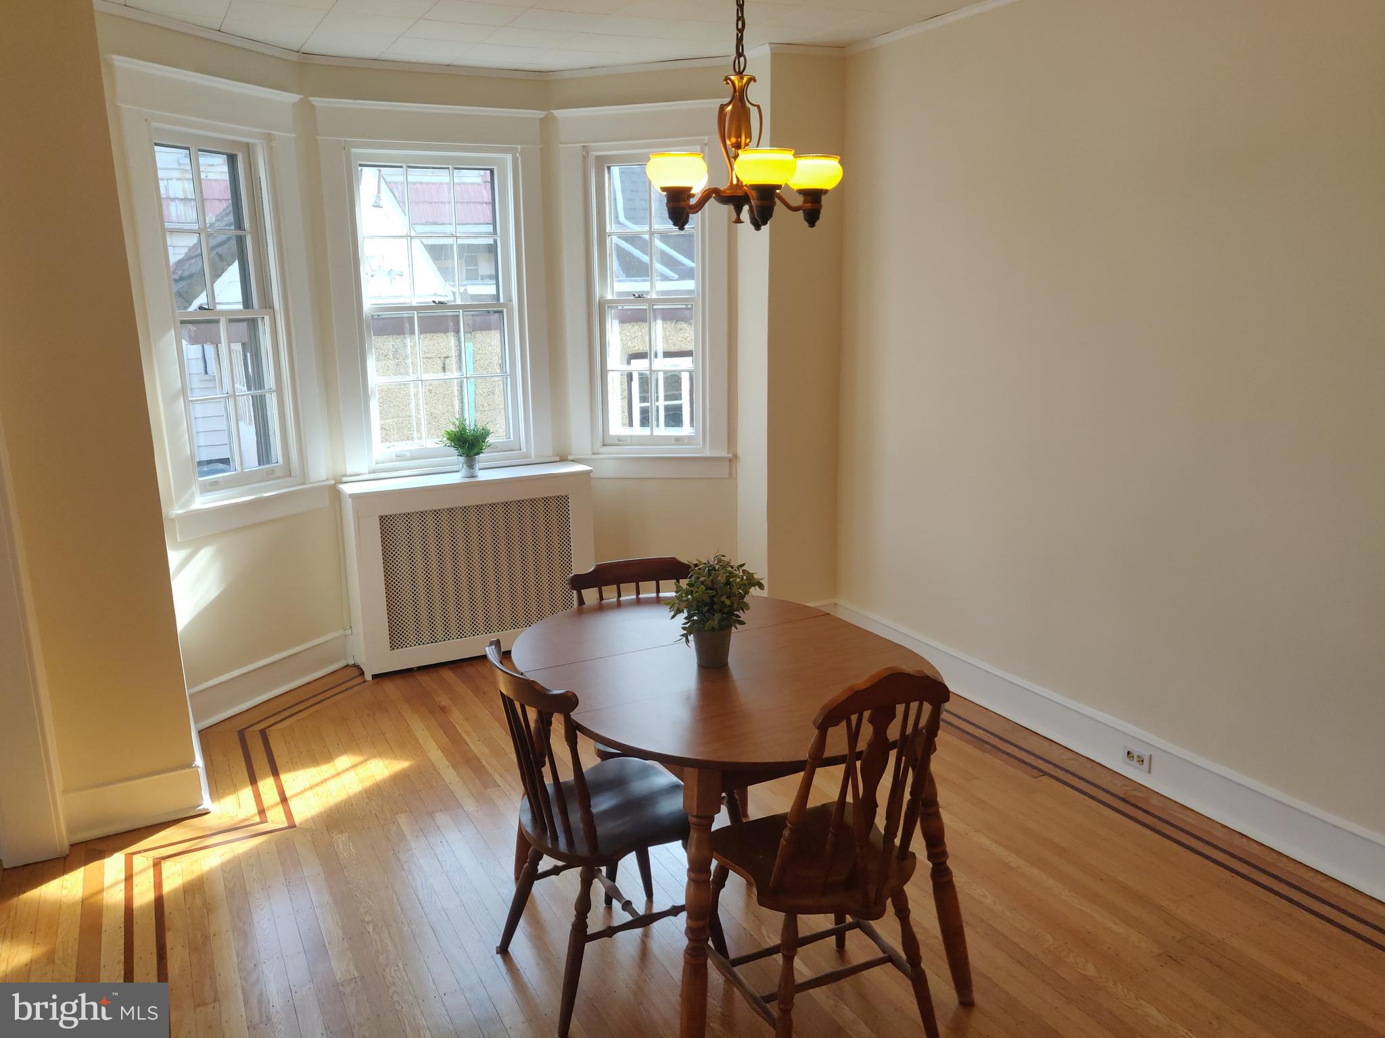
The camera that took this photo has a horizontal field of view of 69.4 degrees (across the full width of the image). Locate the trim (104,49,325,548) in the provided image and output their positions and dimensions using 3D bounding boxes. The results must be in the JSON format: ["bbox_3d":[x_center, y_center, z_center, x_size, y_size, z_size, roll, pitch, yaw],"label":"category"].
[{"bbox_3d":[-1.763,-0.820,3.909,0.120,1.690,0.830,5,14,26],"label":"trim"}]

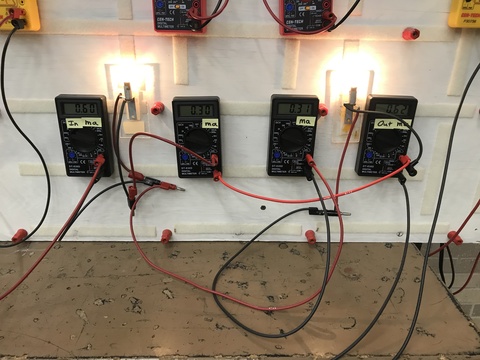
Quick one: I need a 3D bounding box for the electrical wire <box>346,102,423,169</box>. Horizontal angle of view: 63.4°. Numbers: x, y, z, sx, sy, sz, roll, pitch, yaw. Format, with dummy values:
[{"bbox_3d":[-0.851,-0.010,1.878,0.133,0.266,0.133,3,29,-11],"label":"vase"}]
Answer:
[{"bbox_3d":[0.213,-0.063,0.586,0.112,0.094,0.040,0,25,0],"label":"electrical wire"}]

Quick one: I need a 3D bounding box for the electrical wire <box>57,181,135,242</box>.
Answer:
[{"bbox_3d":[-0.252,0.058,0.668,0.159,0.128,0.025,0,25,0],"label":"electrical wire"}]

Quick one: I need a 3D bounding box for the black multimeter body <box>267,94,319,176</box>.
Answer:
[{"bbox_3d":[0.083,-0.069,0.616,0.070,0.126,0.026,1,25,0],"label":"black multimeter body"}]

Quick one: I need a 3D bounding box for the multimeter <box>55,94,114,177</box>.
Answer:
[{"bbox_3d":[-0.243,-0.069,0.617,0.070,0.126,0.026,2,25,-1],"label":"multimeter"}]

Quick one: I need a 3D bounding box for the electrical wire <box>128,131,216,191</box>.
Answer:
[{"bbox_3d":[-0.108,-0.024,0.605,0.142,0.105,0.040,0,25,0],"label":"electrical wire"}]

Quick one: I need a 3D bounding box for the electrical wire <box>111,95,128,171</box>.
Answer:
[{"bbox_3d":[-0.188,-0.070,0.599,0.024,0.130,0.020,0,25,0],"label":"electrical wire"}]

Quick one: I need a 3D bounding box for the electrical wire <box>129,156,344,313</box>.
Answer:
[{"bbox_3d":[-0.006,0.071,0.586,0.360,0.189,0.154,0,25,0],"label":"electrical wire"}]

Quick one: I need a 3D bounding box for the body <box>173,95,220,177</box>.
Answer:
[{"bbox_3d":[-0.065,-0.066,0.618,0.070,0.126,0.026,-1,25,1],"label":"body"}]

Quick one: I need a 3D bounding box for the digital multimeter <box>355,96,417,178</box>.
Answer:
[{"bbox_3d":[0.230,-0.068,0.615,0.070,0.126,0.026,1,25,0],"label":"digital multimeter"}]

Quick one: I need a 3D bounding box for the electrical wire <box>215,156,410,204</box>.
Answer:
[{"bbox_3d":[0.110,0.000,0.599,0.299,0.068,0.030,0,25,0],"label":"electrical wire"}]

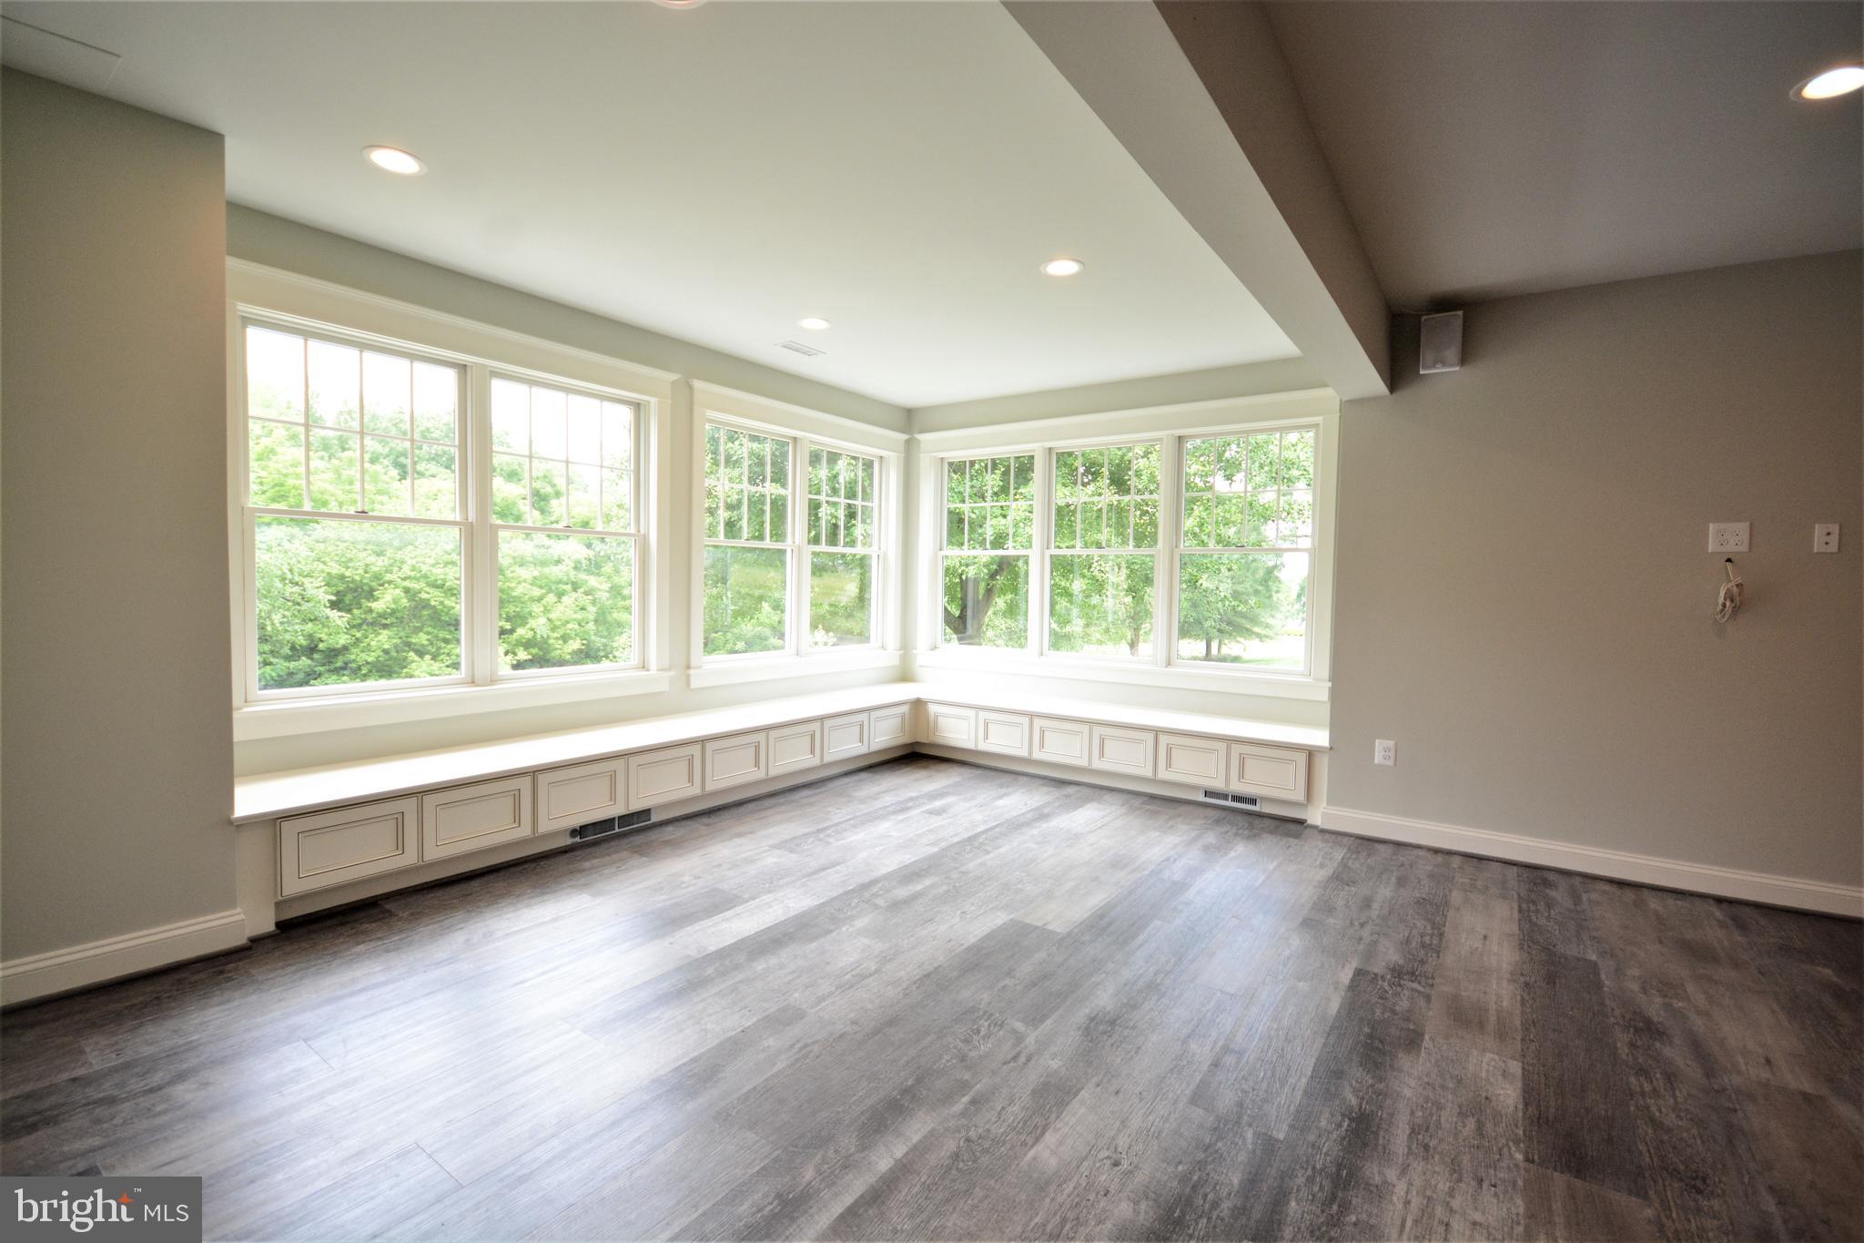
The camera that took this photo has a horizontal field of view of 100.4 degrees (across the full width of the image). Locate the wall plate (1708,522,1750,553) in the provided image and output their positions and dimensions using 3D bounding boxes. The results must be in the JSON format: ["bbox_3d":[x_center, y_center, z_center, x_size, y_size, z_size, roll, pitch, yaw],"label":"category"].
[{"bbox_3d":[3.131,-0.328,3.053,0.113,0.114,0.010,3,3,33],"label":"wall plate"}]

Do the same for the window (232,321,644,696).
[{"bbox_3d":[-2.032,-0.419,3.502,0.100,1.395,1.615,3,4,37],"label":"window"}]

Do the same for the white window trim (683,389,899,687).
[{"bbox_3d":[-0.782,-0.488,5.015,0.080,1.695,1.830,3,4,37],"label":"white window trim"}]

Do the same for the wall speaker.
[{"bbox_3d":[2.279,-1.242,3.475,0.148,0.245,0.140,3,13,33],"label":"wall speaker"}]

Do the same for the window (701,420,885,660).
[{"bbox_3d":[-0.832,-0.474,5.066,0.100,1.390,1.530,3,4,37],"label":"window"}]

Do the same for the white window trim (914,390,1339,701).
[{"bbox_3d":[1.042,-0.463,4.993,2.755,1.710,0.080,3,3,33],"label":"white window trim"}]

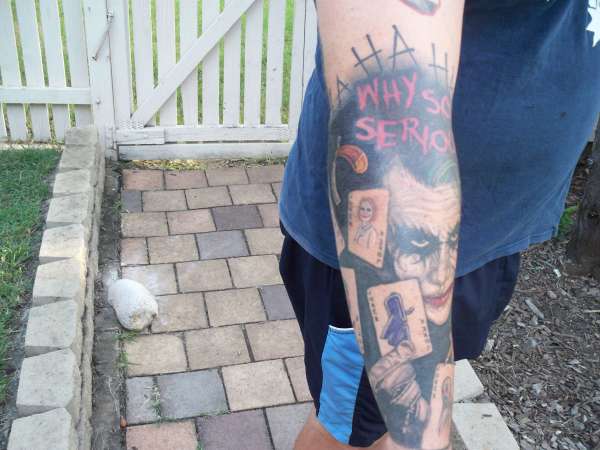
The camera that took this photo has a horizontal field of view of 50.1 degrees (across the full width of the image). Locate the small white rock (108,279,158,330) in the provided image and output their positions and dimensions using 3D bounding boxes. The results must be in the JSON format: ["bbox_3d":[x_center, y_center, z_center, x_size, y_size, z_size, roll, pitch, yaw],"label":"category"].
[{"bbox_3d":[-0.553,0.262,2.118,0.140,0.105,0.235,-15,34,-30],"label":"small white rock"}]

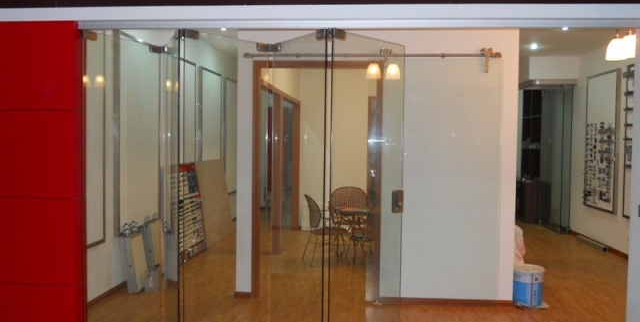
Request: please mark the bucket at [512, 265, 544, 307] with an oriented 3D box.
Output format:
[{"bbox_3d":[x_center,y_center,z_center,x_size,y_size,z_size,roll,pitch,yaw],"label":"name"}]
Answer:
[{"bbox_3d":[2.034,1.210,5.031,0.310,0.333,0.310,1,2,5],"label":"bucket"}]

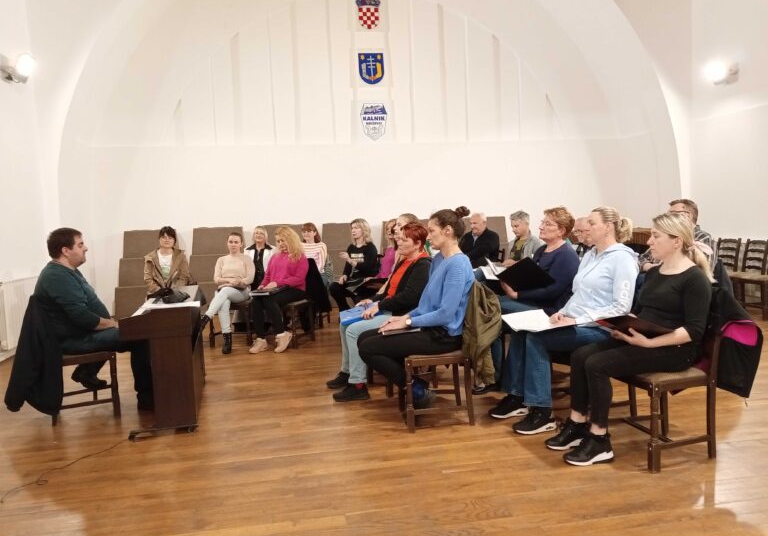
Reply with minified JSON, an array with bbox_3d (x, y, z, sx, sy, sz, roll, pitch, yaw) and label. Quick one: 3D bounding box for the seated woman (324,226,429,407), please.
[{"bbox_3d":[-0.057,0.302,4.772,0.800,1.270,0.520,-4,5,-13],"label":"seated woman"}]

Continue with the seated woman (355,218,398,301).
[{"bbox_3d":[-0.003,0.150,6.804,0.820,1.320,0.520,-6,5,-41],"label":"seated woman"}]

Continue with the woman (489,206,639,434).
[{"bbox_3d":[1.104,0.297,3.931,0.920,1.300,0.520,-4,4,-15],"label":"woman"}]

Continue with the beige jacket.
[{"bbox_3d":[-2.437,0.121,7.056,0.540,0.660,0.380,-4,4,-14],"label":"beige jacket"}]

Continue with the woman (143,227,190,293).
[{"bbox_3d":[-2.392,0.232,6.943,0.540,1.350,0.780,-4,4,-14],"label":"woman"}]

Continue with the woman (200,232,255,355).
[{"bbox_3d":[-1.700,0.254,6.896,0.560,1.250,0.850,-3,4,0],"label":"woman"}]

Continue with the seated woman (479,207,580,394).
[{"bbox_3d":[1.047,0.234,4.642,0.820,1.330,0.530,-4,5,-13],"label":"seated woman"}]

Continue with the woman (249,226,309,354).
[{"bbox_3d":[-1.121,0.221,6.785,0.550,1.280,0.850,0,4,33],"label":"woman"}]

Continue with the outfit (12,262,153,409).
[{"bbox_3d":[-2.095,0.477,4.473,0.900,1.080,0.600,-4,5,-18],"label":"outfit"}]

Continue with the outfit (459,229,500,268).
[{"bbox_3d":[1.011,-0.116,6.557,0.520,0.620,0.420,0,5,32],"label":"outfit"}]

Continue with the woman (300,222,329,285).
[{"bbox_3d":[-0.916,0.100,8.121,0.520,1.330,0.800,-2,4,9],"label":"woman"}]

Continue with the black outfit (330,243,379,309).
[{"bbox_3d":[-0.359,0.258,7.000,0.780,1.050,0.520,-6,5,-44],"label":"black outfit"}]

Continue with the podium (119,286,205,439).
[{"bbox_3d":[-1.514,0.618,4.394,0.450,0.830,1.020,-4,5,-13],"label":"podium"}]

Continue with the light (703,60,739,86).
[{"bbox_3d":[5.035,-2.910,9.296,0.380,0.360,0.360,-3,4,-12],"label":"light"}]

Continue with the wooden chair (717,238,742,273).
[{"bbox_3d":[4.165,0.063,7.901,0.460,0.870,0.430,-4,5,-13],"label":"wooden chair"}]

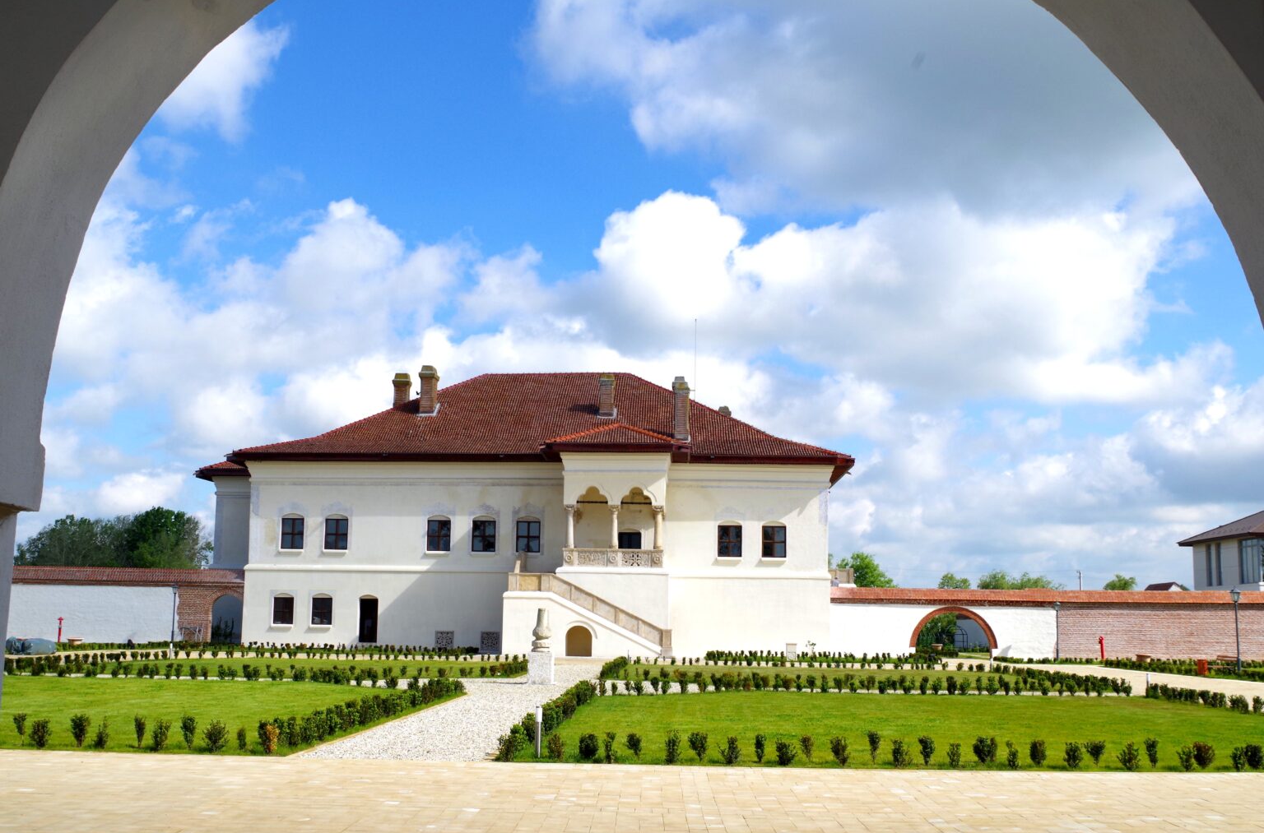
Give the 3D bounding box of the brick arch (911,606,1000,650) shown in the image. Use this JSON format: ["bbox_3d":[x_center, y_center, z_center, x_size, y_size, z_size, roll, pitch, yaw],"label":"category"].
[{"bbox_3d":[19.916,13.174,84.530,5.500,2.800,0.750,0,-9,5],"label":"brick arch"}]

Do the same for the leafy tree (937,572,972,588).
[{"bbox_3d":[31.525,18.946,133.752,5.000,7.300,5.000,0,-9,5],"label":"leafy tree"}]

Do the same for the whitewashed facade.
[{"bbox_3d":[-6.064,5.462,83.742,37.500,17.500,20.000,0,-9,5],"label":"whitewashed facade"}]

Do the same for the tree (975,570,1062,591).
[{"bbox_3d":[37.801,18.852,133.782,9.000,7.700,7.000,0,-9,5],"label":"tree"}]

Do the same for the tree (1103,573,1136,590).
[{"bbox_3d":[47.645,19.113,133.767,4.800,7.500,4.800,0,-9,5],"label":"tree"}]

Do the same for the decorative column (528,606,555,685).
[{"bbox_3d":[-2.508,6.306,37.775,0.680,2.160,0.680,0,-9,4],"label":"decorative column"}]

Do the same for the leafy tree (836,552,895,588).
[{"bbox_3d":[18.881,14.961,111.062,6.200,7.900,6.200,0,-9,5],"label":"leafy tree"}]

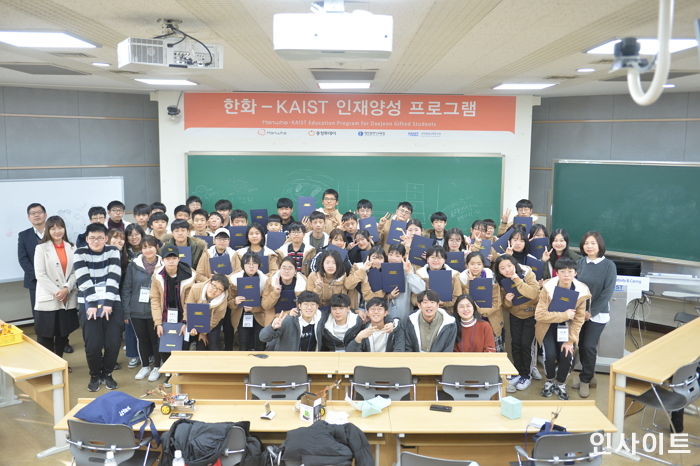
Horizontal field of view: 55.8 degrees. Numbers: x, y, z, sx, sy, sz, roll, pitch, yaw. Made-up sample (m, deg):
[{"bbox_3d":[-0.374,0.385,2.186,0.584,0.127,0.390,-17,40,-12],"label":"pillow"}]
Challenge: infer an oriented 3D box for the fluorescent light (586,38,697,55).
[{"bbox_3d":[2.165,-1.365,4.805,0.660,0.070,0.680,0,7,0],"label":"fluorescent light"}]

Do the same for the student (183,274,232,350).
[{"bbox_3d":[-1.372,0.970,6.422,0.480,1.171,0.580,0,7,-7],"label":"student"}]

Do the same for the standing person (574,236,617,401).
[{"bbox_3d":[2.423,0.808,6.553,0.430,1.630,0.380,2,8,14],"label":"standing person"}]

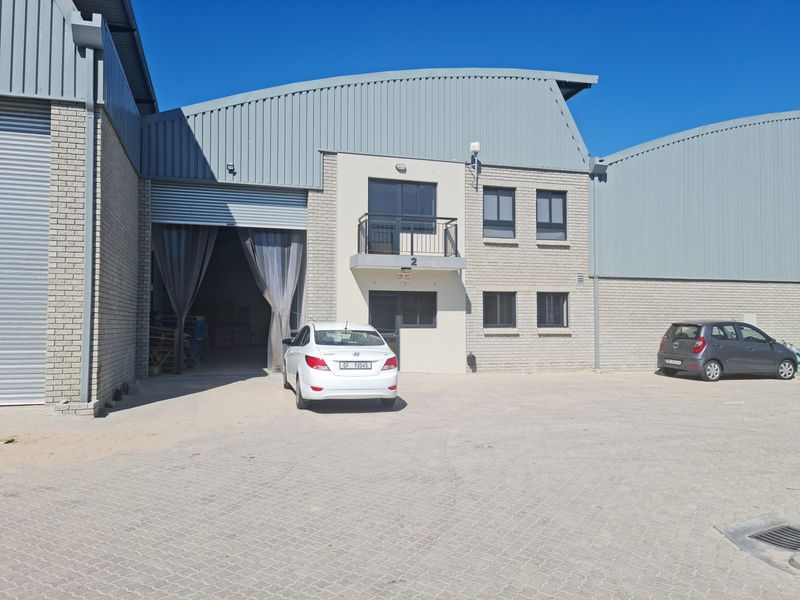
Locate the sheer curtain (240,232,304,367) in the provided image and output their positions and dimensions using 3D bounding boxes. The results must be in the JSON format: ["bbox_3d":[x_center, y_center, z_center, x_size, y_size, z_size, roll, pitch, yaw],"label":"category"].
[{"bbox_3d":[-3.181,-0.018,15.569,1.597,3.618,0.300,1,-2,-17],"label":"sheer curtain"}]

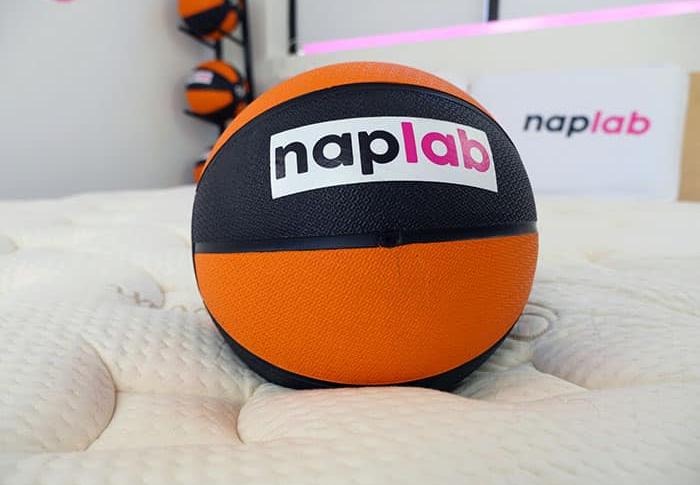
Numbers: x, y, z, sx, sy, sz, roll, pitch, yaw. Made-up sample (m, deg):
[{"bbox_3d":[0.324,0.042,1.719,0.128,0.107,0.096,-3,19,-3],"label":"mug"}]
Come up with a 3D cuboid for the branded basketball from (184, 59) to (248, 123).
[{"bbox_3d":[-0.536,-0.604,1.949,0.232,0.232,0.232,2,13,13],"label":"branded basketball"}]

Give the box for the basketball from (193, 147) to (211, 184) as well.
[{"bbox_3d":[-0.533,-0.306,2.019,0.232,0.232,0.232,2,13,13],"label":"basketball"}]

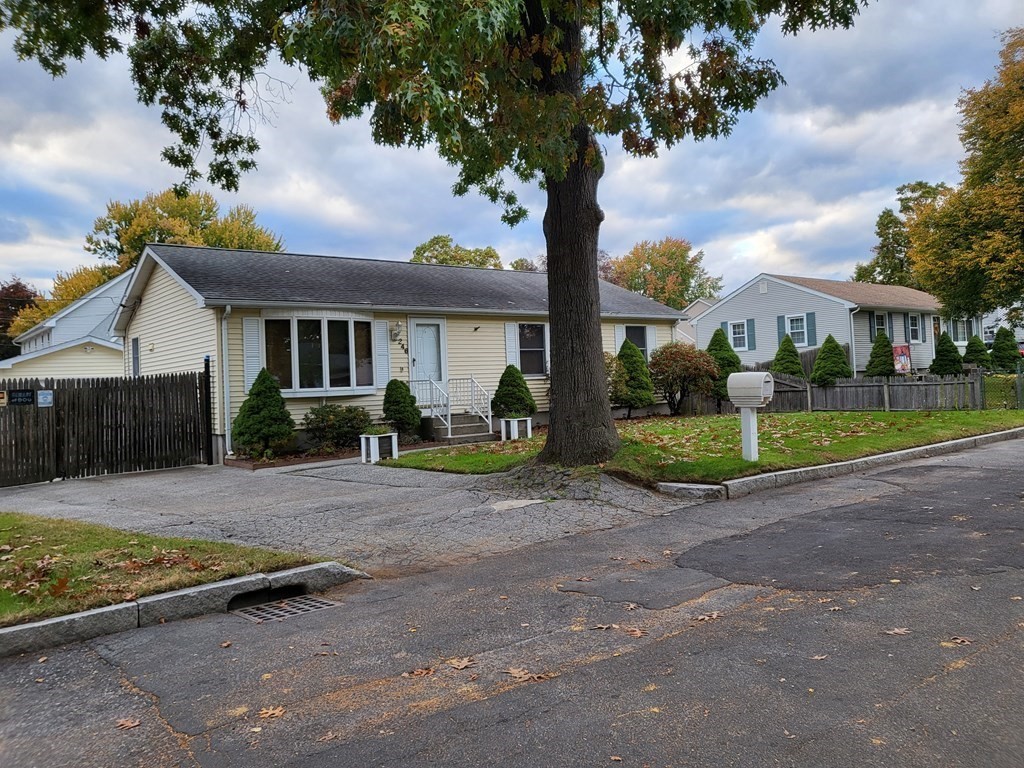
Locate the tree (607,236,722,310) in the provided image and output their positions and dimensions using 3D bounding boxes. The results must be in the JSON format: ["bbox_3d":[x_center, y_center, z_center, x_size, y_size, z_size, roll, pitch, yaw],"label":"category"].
[{"bbox_3d":[10.311,-4.460,52.000,8.000,10.700,8.000,-2,0,-39],"label":"tree"}]

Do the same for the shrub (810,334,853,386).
[{"bbox_3d":[10.187,-0.685,24.600,1.380,1.810,1.380,-2,0,-39],"label":"shrub"}]

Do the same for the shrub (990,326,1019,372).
[{"bbox_3d":[22.779,-1.544,35.504,1.380,2.223,1.380,-3,0,-39],"label":"shrub"}]

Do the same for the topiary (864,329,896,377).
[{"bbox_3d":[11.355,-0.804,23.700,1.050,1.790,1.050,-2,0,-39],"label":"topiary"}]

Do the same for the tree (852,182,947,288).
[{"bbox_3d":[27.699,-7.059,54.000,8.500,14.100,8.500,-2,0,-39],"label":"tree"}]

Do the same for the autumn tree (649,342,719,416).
[{"bbox_3d":[5.017,-0.147,22.304,2.000,2.114,2.000,-3,0,-39],"label":"autumn tree"}]

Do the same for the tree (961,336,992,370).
[{"bbox_3d":[20.854,-1.270,34.503,1.330,1.903,1.330,-3,0,-39],"label":"tree"}]

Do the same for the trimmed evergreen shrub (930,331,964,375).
[{"bbox_3d":[12.571,-0.781,22.200,1.000,1.480,1.000,-2,0,-39],"label":"trimmed evergreen shrub"}]

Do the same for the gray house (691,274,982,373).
[{"bbox_3d":[15.791,-2.454,36.523,13.000,4.920,8.030,-3,0,-39],"label":"gray house"}]

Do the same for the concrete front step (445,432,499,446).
[{"bbox_3d":[-0.941,1.195,16.705,1.250,0.170,0.320,-3,0,-39],"label":"concrete front step"}]

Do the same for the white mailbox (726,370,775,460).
[{"bbox_3d":[3.421,0.463,11.092,0.310,1.275,0.590,-2,0,-39],"label":"white mailbox"}]

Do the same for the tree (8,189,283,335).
[{"bbox_3d":[-20.987,-4.716,45.024,15.500,13.457,13.500,-3,0,-39],"label":"tree"}]

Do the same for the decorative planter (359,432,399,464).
[{"bbox_3d":[-2.401,1.156,13.936,0.530,0.490,0.480,-3,0,-39],"label":"decorative planter"}]

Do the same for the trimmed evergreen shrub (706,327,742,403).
[{"bbox_3d":[6.842,-0.429,25.000,1.350,2.751,1.350,-2,0,-39],"label":"trimmed evergreen shrub"}]

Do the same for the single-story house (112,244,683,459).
[{"bbox_3d":[-2.693,-1.006,21.780,14.000,4.820,7.970,-3,0,-39],"label":"single-story house"}]

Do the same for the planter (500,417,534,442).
[{"bbox_3d":[0.088,0.999,17.212,0.490,0.480,0.490,-2,0,-39],"label":"planter"}]

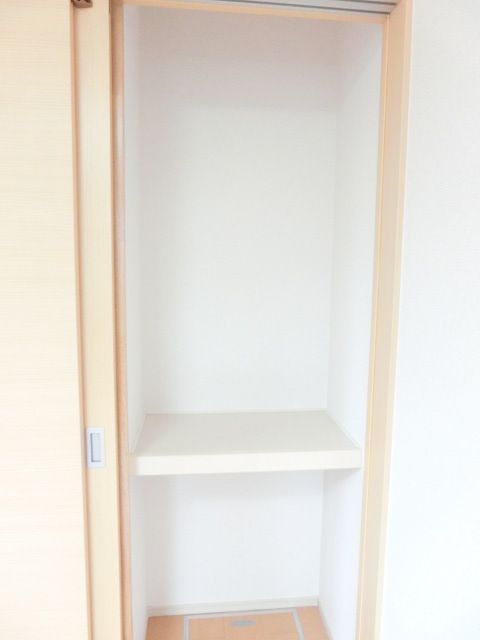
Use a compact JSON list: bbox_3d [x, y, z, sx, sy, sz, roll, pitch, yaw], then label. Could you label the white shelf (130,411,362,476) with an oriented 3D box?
[{"bbox_3d":[0.010,0.416,1.551,0.710,0.061,0.390,0,6,-6],"label":"white shelf"}]

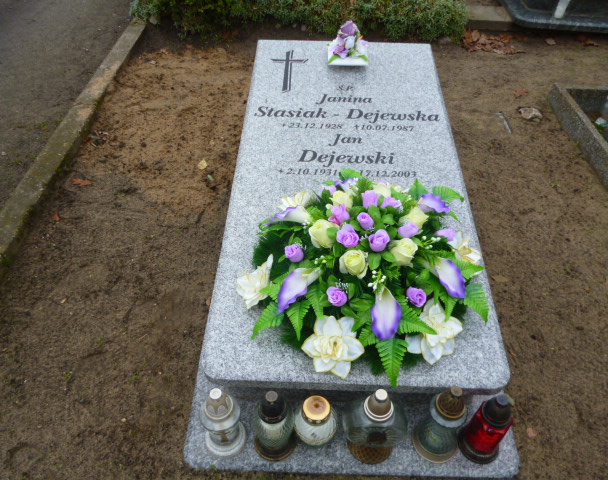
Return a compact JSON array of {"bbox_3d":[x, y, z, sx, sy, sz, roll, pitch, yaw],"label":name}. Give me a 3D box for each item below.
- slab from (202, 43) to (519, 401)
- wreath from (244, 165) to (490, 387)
[{"bbox_3d":[0.159,-0.266,1.879,0.800,0.045,1.696,2,49,1],"label":"slab"},{"bbox_3d":[0.168,0.019,1.441,0.710,0.250,0.690,2,49,1],"label":"wreath"}]

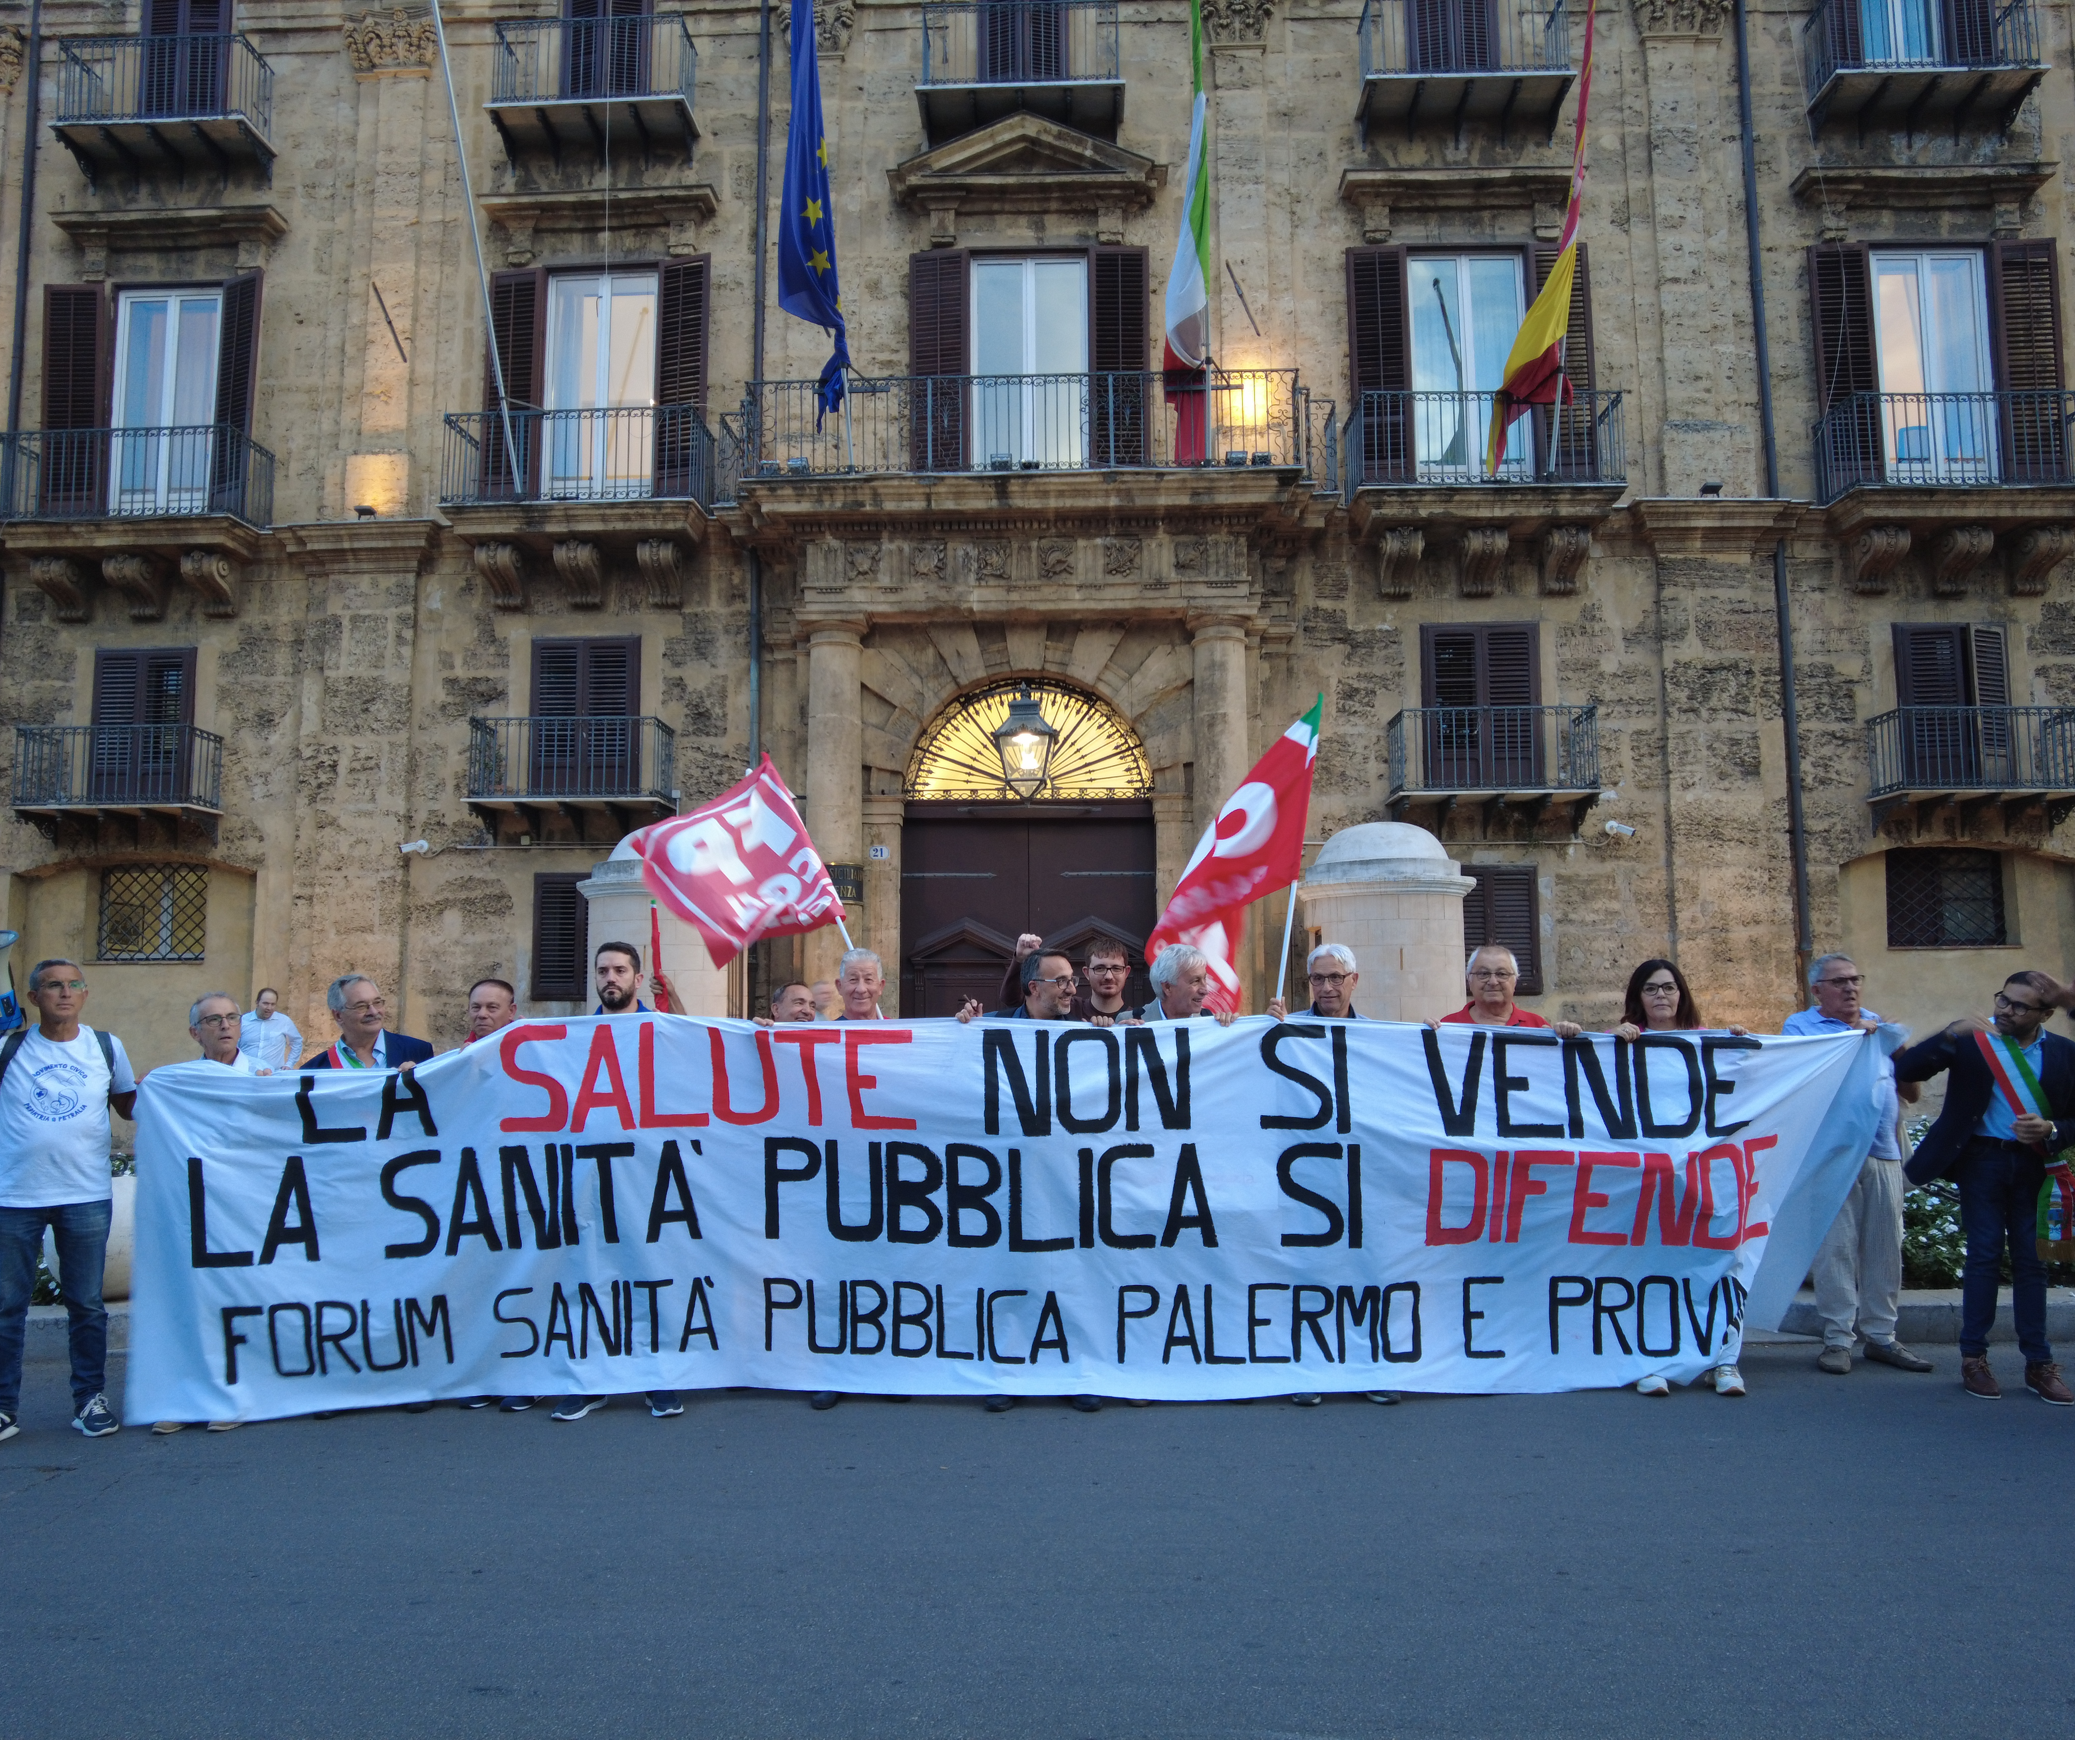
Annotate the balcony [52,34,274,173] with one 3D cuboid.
[{"bbox_3d":[-10.229,-9.011,15.788,2.281,1.162,0.720,-1,-5,2],"label":"balcony"}]

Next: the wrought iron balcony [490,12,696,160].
[{"bbox_3d":[-5.141,-9.131,15.608,2.292,1.146,0.710,-1,-5,2],"label":"wrought iron balcony"}]

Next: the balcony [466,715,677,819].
[{"bbox_3d":[-5.528,-1.235,15.949,2.214,1.067,0.660,0,-5,2],"label":"balcony"}]

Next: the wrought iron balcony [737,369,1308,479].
[{"bbox_3d":[-0.153,-4.523,14.577,5.831,1.108,1.420,-1,-5,2],"label":"wrought iron balcony"}]

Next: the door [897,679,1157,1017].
[{"bbox_3d":[-0.108,0.358,16.146,3.054,5.368,0.240,0,-5,2],"label":"door"}]

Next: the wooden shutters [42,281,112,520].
[{"bbox_3d":[-12.199,-5.880,16.873,0.824,3.159,0.080,0,-5,2],"label":"wooden shutters"}]

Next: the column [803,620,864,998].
[{"bbox_3d":[-2.167,0.030,14.351,0.680,5.556,0.680,-1,-5,2],"label":"column"}]

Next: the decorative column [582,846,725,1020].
[{"bbox_3d":[-3.184,1.110,11.467,1.563,3.001,1.563,0,-5,2],"label":"decorative column"}]

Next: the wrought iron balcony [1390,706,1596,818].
[{"bbox_3d":[4.870,-1.145,14.444,2.069,1.038,0.720,-1,-5,2],"label":"wrought iron balcony"}]

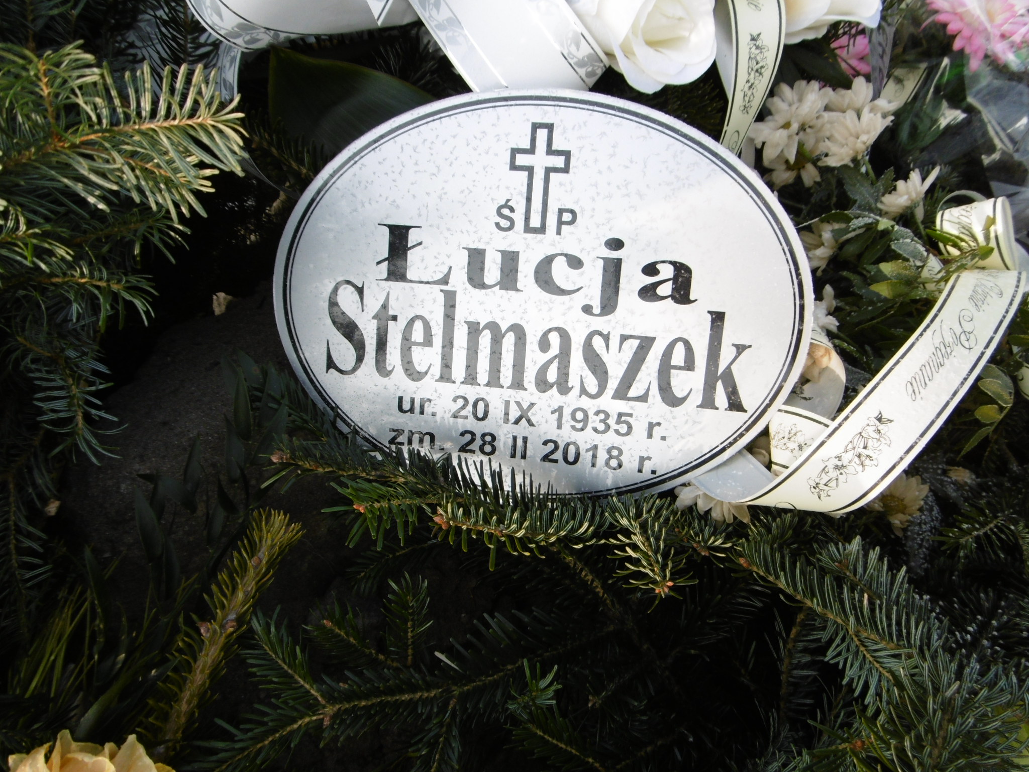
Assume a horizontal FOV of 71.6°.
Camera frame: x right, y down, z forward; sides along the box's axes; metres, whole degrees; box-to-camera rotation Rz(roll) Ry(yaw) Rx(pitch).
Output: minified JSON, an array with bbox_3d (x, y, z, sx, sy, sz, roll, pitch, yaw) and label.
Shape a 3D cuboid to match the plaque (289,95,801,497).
[{"bbox_3d":[0.007,-0.049,0.434,0.330,0.249,0.006,5,10,10],"label":"plaque"}]

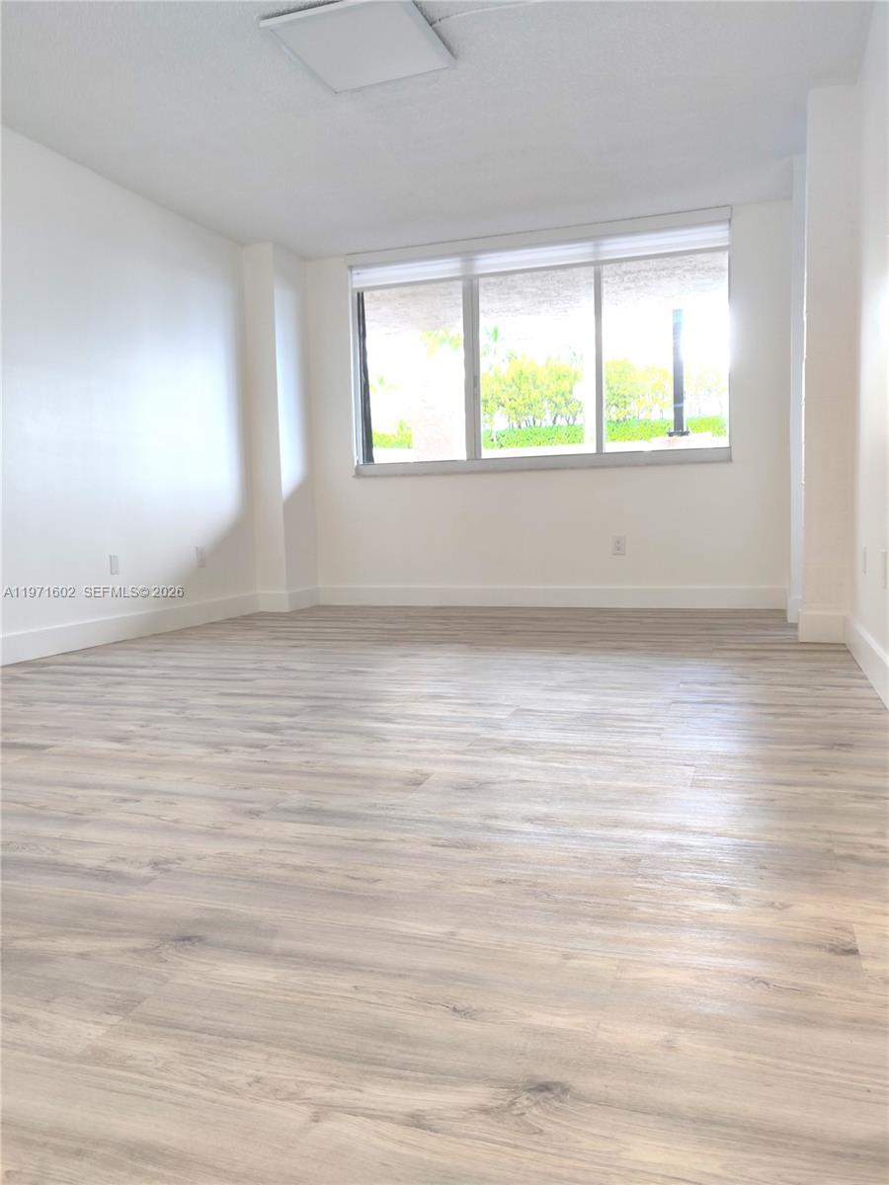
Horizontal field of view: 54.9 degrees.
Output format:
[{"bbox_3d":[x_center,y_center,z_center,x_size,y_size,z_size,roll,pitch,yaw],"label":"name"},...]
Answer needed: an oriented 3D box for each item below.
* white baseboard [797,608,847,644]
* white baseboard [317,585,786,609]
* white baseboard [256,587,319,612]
[{"bbox_3d":[1.845,0.174,4.186,0.211,0.146,0.020,0,5,19],"label":"white baseboard"},{"bbox_3d":[0.614,0.034,6.099,3.395,0.146,0.020,0,5,19],"label":"white baseboard"},{"bbox_3d":[-1.168,0.046,6.471,0.246,0.146,0.496,0,5,19],"label":"white baseboard"}]

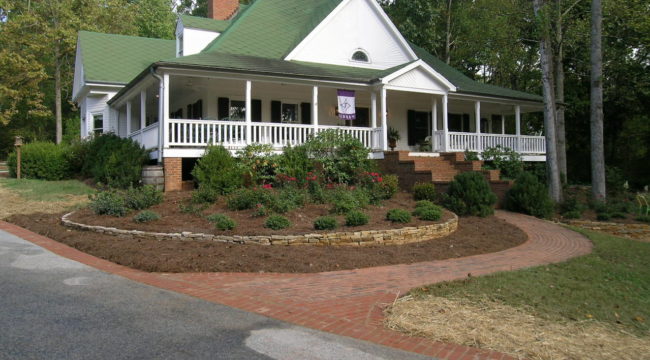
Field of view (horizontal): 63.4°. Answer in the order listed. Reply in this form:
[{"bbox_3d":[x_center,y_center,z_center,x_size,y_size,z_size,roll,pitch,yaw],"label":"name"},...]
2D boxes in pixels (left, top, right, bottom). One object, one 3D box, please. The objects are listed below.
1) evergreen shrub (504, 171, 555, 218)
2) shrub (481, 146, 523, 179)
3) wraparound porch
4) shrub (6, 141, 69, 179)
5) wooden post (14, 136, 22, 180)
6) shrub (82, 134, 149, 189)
[{"bbox_3d":[7.192,0.519,18.500,1.700,1.635,1.650,-1,-1,-32],"label":"evergreen shrub"},{"bbox_3d":[7.686,-0.665,22.899,1.750,1.500,1.650,-1,-1,-32],"label":"shrub"},{"bbox_3d":[1.498,-2.229,25.481,20.500,3.050,8.800,-1,-1,-32],"label":"wraparound porch"},{"bbox_3d":[-11.438,-0.759,21.000,2.450,1.557,2.200,-1,-1,-32],"label":"shrub"},{"bbox_3d":[-11.537,-0.809,19.800,0.280,1.581,0.280,-1,-1,-32],"label":"wooden post"},{"bbox_3d":[-7.209,-0.662,18.100,2.200,1.875,2.100,-1,-1,-32],"label":"shrub"}]

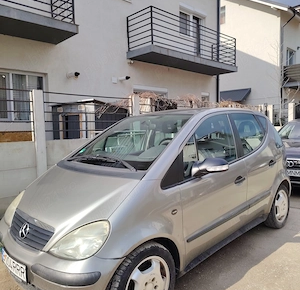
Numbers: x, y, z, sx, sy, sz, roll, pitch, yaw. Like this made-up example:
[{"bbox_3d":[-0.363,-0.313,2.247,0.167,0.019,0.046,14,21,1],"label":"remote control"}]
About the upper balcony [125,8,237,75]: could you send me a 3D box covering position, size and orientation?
[{"bbox_3d":[1.295,-3.241,9.216,4.507,1.198,1.066,-6,6,-44],"label":"upper balcony"}]

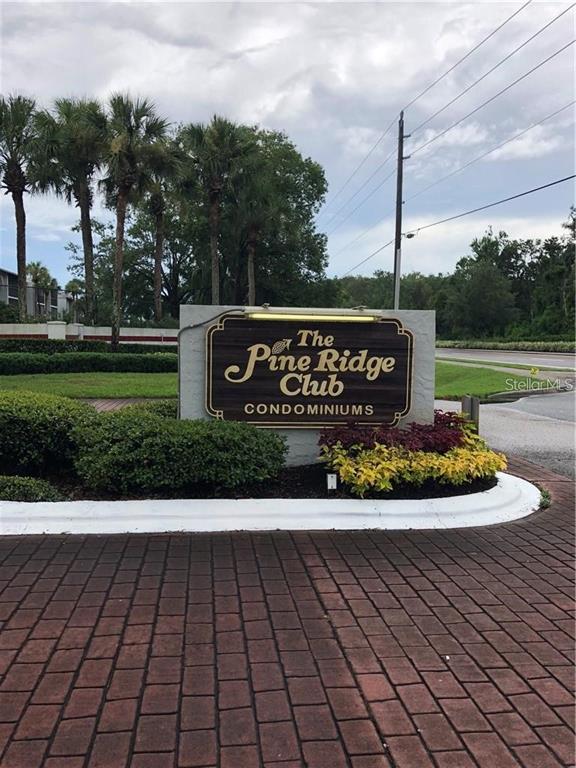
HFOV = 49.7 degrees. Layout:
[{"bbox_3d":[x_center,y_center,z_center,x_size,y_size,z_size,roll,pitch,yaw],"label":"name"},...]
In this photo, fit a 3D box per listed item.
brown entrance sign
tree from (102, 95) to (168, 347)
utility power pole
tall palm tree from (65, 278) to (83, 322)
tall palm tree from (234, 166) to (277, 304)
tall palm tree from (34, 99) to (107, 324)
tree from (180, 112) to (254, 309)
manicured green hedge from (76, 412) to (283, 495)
[{"bbox_3d":[0.205,-0.134,6.060,2.030,1.100,0.100,0,3,-6],"label":"brown entrance sign"},{"bbox_3d":[-6.716,-6.548,27.500,3.000,12.130,3.000,0,3,-6],"label":"tree"},{"bbox_3d":[5.970,-7.410,33.000,0.750,13.793,0.400,0,3,-6],"label":"utility power pole"},{"bbox_3d":[-22.741,-6.936,66.000,2.000,8.266,2.000,0,3,-6],"label":"tall palm tree"},{"bbox_3d":[-1.756,-6.236,34.000,2.600,10.910,2.600,0,3,-6],"label":"tall palm tree"},{"bbox_3d":[-10.157,-6.966,29.500,3.400,12.760,3.400,0,3,-6],"label":"tall palm tree"},{"bbox_3d":[-3.639,-7.004,31.500,3.500,12.713,3.500,0,3,-6],"label":"tree"},{"bbox_3d":[-0.966,0.621,5.800,1.870,0.620,0.900,0,3,-6],"label":"manicured green hedge"}]

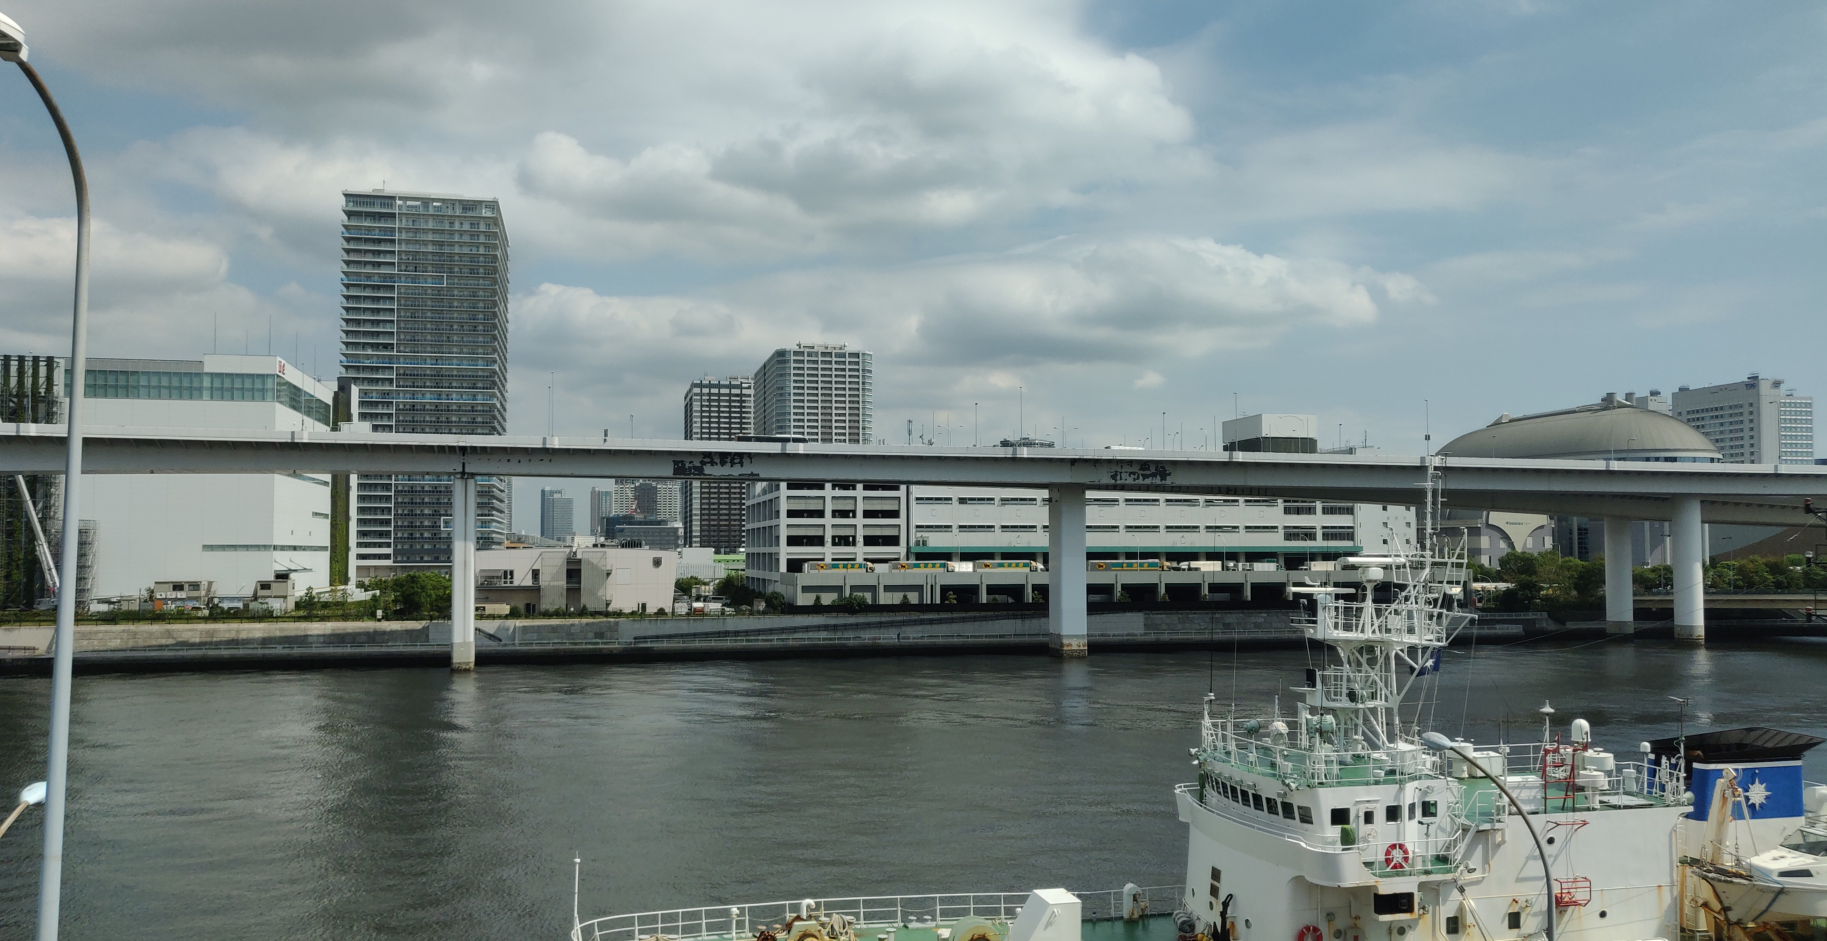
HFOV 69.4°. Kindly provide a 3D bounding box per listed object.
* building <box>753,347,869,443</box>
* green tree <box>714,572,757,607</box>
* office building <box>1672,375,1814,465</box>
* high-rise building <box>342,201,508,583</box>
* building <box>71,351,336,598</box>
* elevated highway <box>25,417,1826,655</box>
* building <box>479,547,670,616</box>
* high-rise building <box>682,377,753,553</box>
[{"bbox_3d":[-52.180,-2.770,675.470,47.000,106.000,92.000,1,-3,-13],"label":"building"},{"bbox_3d":[-33.940,22.730,252.110,8.000,6.500,7.500,1,-3,-14],"label":"green tree"},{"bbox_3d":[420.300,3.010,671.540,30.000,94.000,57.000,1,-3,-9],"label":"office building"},{"bbox_3d":[-138.100,-20.290,378.590,38.800,106.500,46.000,1,-3,-13],"label":"high-rise building"},{"bbox_3d":[-155.020,3.110,291.930,38.500,49.700,58.000,1,-3,-14],"label":"building"},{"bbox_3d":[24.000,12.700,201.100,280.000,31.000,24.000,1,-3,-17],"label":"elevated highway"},{"bbox_3d":[-58.290,18.610,223.490,33.000,11.200,21.000,1,-3,-14],"label":"building"},{"bbox_3d":[-111.860,3.990,782.960,42.000,105.000,72.000,1,-3,-13],"label":"high-rise building"}]

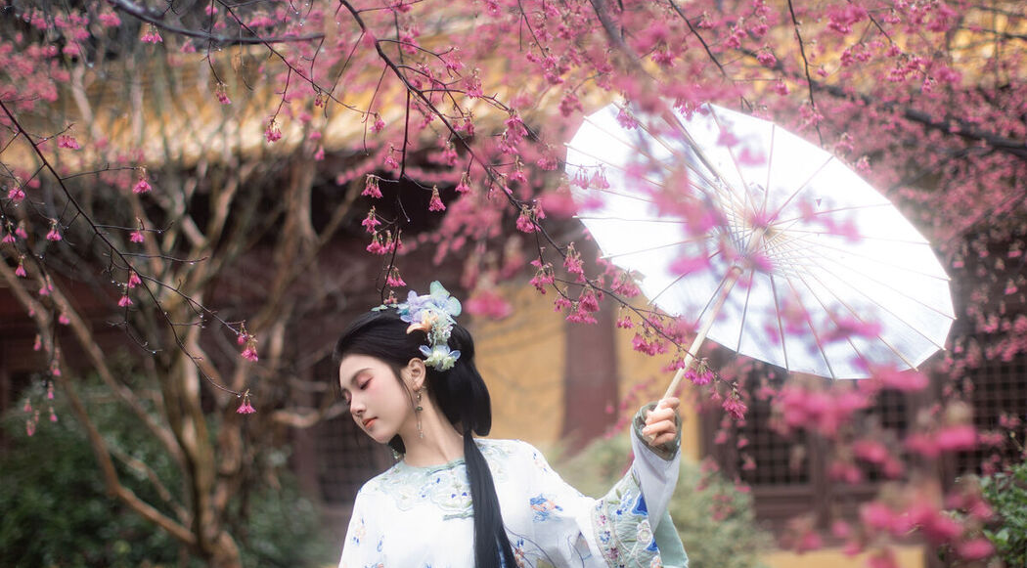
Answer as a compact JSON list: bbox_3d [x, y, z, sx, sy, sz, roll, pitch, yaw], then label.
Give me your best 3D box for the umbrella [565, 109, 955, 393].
[{"bbox_3d":[0.364,0.072,3.852,0.805,0.540,0.805,31,-27,0],"label":"umbrella"}]

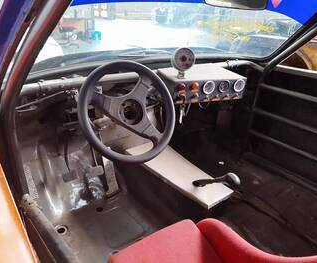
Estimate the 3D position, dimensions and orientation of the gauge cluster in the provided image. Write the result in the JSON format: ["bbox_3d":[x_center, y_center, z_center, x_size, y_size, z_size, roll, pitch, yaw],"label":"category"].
[{"bbox_3d":[0.205,-0.290,1.261,0.364,0.226,0.238,-6,28,-18],"label":"gauge cluster"}]

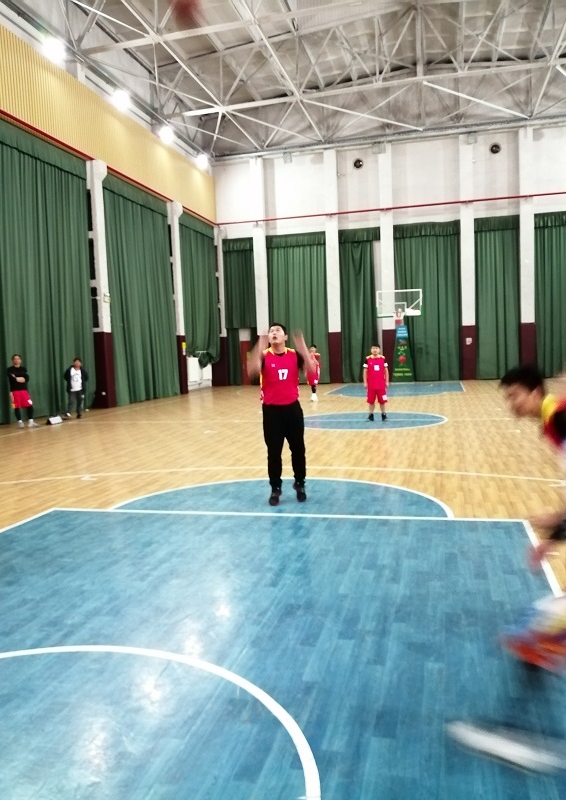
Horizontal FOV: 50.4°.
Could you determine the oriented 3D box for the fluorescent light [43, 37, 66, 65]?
[{"bbox_3d":[-6.692,-10.236,17.599,0.450,0.600,0.550,-1,5,15],"label":"fluorescent light"}]

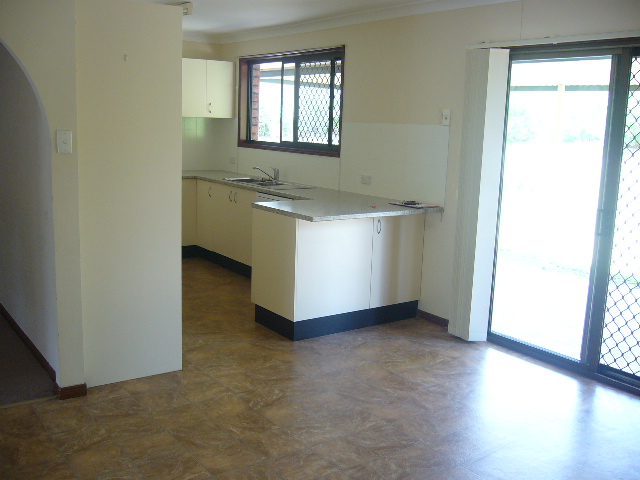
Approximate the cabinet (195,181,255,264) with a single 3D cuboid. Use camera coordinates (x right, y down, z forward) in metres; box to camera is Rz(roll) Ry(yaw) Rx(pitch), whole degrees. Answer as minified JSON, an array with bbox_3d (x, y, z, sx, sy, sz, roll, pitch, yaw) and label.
[{"bbox_3d":[-0.726,-0.220,6.629,0.598,0.725,1.210,-6,13,-36],"label":"cabinet"}]

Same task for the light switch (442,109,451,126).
[{"bbox_3d":[0.923,-0.901,4.752,0.014,0.115,0.072,-6,13,-36],"label":"light switch"}]

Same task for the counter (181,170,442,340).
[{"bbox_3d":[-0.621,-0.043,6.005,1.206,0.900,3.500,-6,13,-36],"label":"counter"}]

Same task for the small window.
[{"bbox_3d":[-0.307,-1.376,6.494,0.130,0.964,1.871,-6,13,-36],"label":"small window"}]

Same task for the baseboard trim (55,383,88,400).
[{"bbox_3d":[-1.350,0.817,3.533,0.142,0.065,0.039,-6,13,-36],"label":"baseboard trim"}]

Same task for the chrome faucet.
[{"bbox_3d":[-0.516,-0.620,6.227,0.280,0.160,0.060,-6,13,-36],"label":"chrome faucet"}]

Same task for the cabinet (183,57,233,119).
[{"bbox_3d":[-1.345,-1.677,7.184,0.720,0.615,0.300,-6,13,-36],"label":"cabinet"}]

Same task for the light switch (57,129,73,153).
[{"bbox_3d":[-1.295,-0.499,3.286,0.072,0.115,0.014,-6,13,-36],"label":"light switch"}]

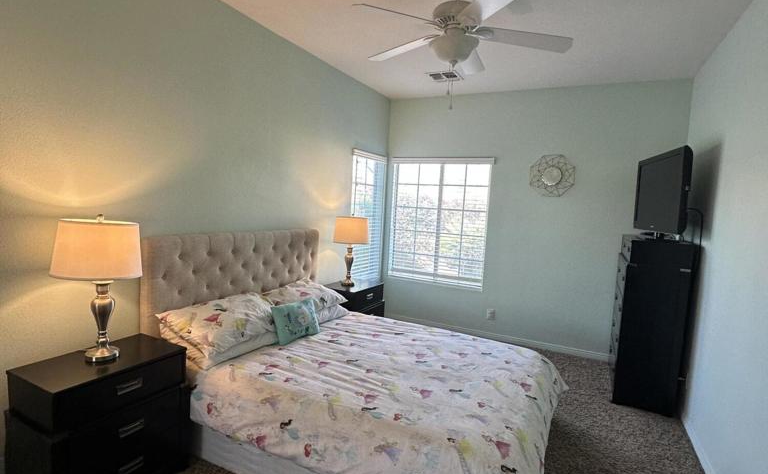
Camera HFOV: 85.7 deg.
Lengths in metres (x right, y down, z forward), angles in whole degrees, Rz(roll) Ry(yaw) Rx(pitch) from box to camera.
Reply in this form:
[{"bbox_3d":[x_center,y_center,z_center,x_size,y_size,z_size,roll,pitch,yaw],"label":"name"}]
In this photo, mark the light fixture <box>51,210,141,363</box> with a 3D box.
[{"bbox_3d":[-1.355,0.241,1.987,0.360,0.690,0.360,5,5,26],"label":"light fixture"}]

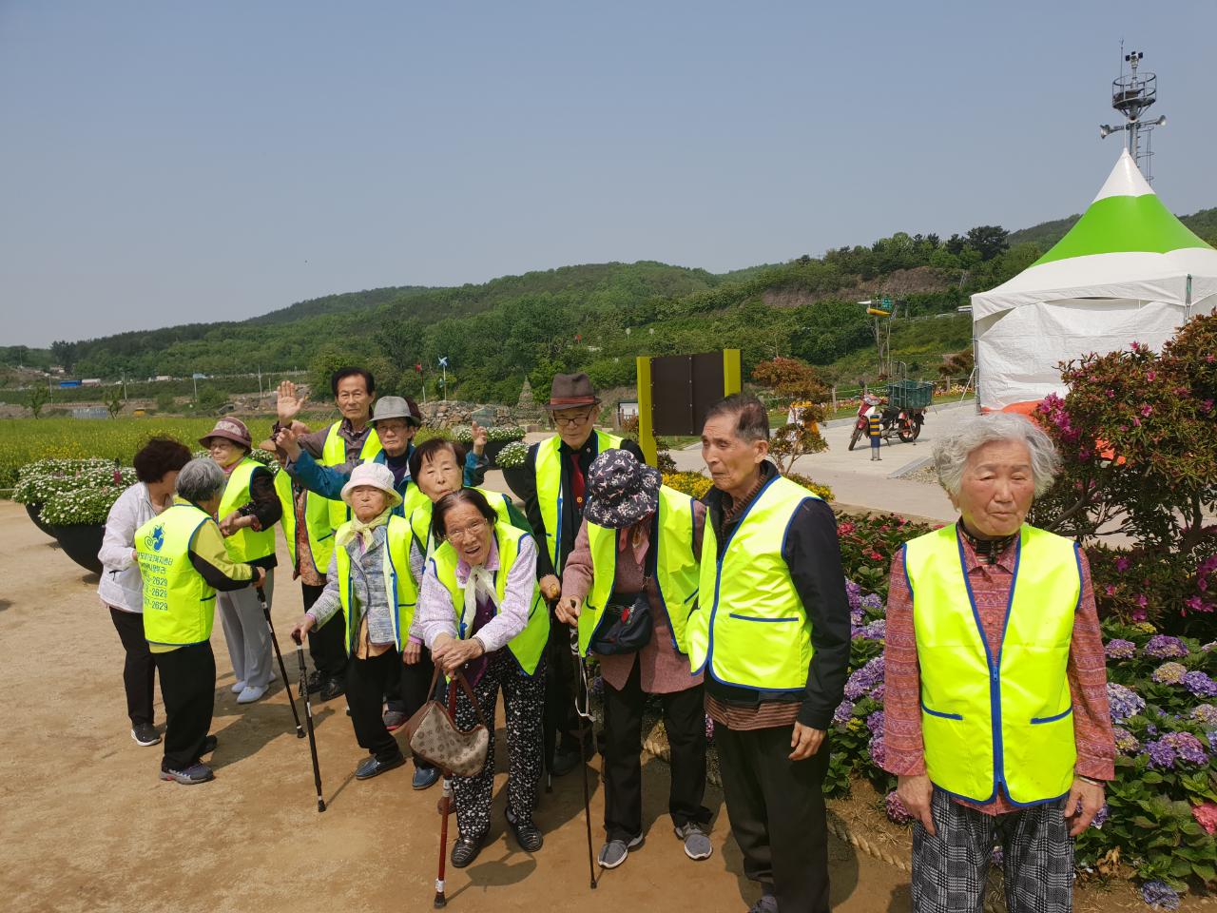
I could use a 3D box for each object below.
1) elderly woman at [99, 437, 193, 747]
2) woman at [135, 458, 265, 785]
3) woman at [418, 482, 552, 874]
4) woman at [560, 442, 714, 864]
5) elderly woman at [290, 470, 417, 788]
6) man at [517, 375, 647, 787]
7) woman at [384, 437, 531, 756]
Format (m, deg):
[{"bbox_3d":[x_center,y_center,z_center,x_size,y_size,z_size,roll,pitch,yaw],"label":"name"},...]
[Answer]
[{"bbox_3d":[-2.209,0.619,4.347,0.400,1.400,0.430,-2,4,-5],"label":"elderly woman"},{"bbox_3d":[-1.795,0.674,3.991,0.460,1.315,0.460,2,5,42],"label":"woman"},{"bbox_3d":[-0.413,0.729,3.018,0.520,1.259,0.520,-1,4,6],"label":"woman"},{"bbox_3d":[0.087,0.657,3.046,0.530,1.368,0.460,-1,4,8],"label":"woman"},{"bbox_3d":[-1.040,0.677,3.768,0.530,1.295,0.430,-1,4,4],"label":"elderly woman"},{"bbox_3d":[-0.112,0.471,3.791,0.540,1.647,0.400,-2,4,1],"label":"man"},{"bbox_3d":[-0.573,0.618,3.731,0.500,1.390,0.400,-2,4,-5],"label":"woman"}]

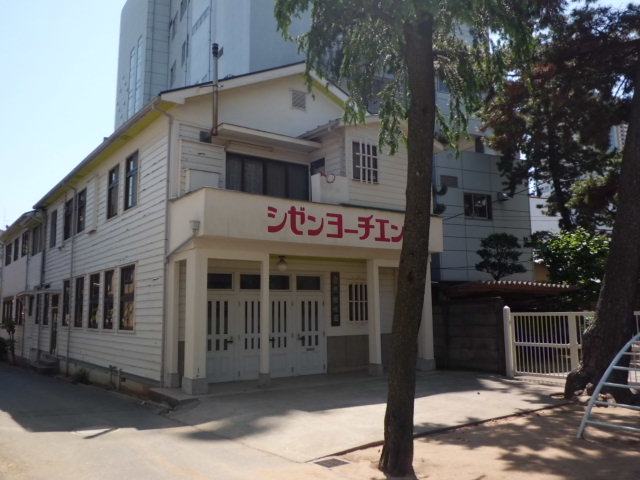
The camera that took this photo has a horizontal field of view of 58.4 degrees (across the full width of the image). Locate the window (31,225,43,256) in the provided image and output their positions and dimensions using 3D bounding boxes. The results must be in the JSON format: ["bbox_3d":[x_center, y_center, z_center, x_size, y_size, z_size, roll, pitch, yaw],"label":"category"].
[{"bbox_3d":[-13.706,-0.021,27.772,0.120,1.411,2.472,4,-9,-35],"label":"window"}]

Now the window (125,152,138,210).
[{"bbox_3d":[-5.211,-1.622,15.862,0.120,1.519,1.076,4,-9,-35],"label":"window"}]

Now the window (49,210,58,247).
[{"bbox_3d":[-10.538,-0.415,22.687,0.120,1.484,1.212,4,-9,-35],"label":"window"}]

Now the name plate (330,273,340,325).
[{"bbox_3d":[0.435,1.613,15.553,0.305,1.453,0.050,5,-9,-35],"label":"name plate"}]

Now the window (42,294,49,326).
[{"bbox_3d":[-11.679,2.945,24.420,0.100,1.356,1.040,5,-9,-35],"label":"window"}]

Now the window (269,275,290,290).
[{"bbox_3d":[-1.009,1.025,13.754,0.640,0.364,0.120,4,-9,-35],"label":"window"}]

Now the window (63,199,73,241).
[{"bbox_3d":[-9.716,-0.792,22.181,0.120,1.473,1.215,4,-9,-35],"label":"window"}]

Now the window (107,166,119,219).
[{"bbox_3d":[-6.230,-1.430,17.292,0.120,1.519,1.045,4,-9,-35],"label":"window"}]

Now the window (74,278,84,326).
[{"bbox_3d":[-7.837,2.018,18.620,0.120,1.659,1.125,4,-9,-35],"label":"window"}]

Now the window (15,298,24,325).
[{"bbox_3d":[-15.935,3.817,30.394,0.100,1.431,2.465,5,-9,-35],"label":"window"}]

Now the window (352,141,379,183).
[{"bbox_3d":[1.164,-1.955,14.542,0.848,1.044,0.100,5,-9,-35],"label":"window"}]

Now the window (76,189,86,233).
[{"bbox_3d":[-8.375,-1.010,20.151,0.100,1.433,1.344,5,-9,-35],"label":"window"}]

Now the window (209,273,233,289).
[{"bbox_3d":[-2.493,1.027,14.043,0.767,0.376,0.100,4,-9,-35],"label":"window"}]

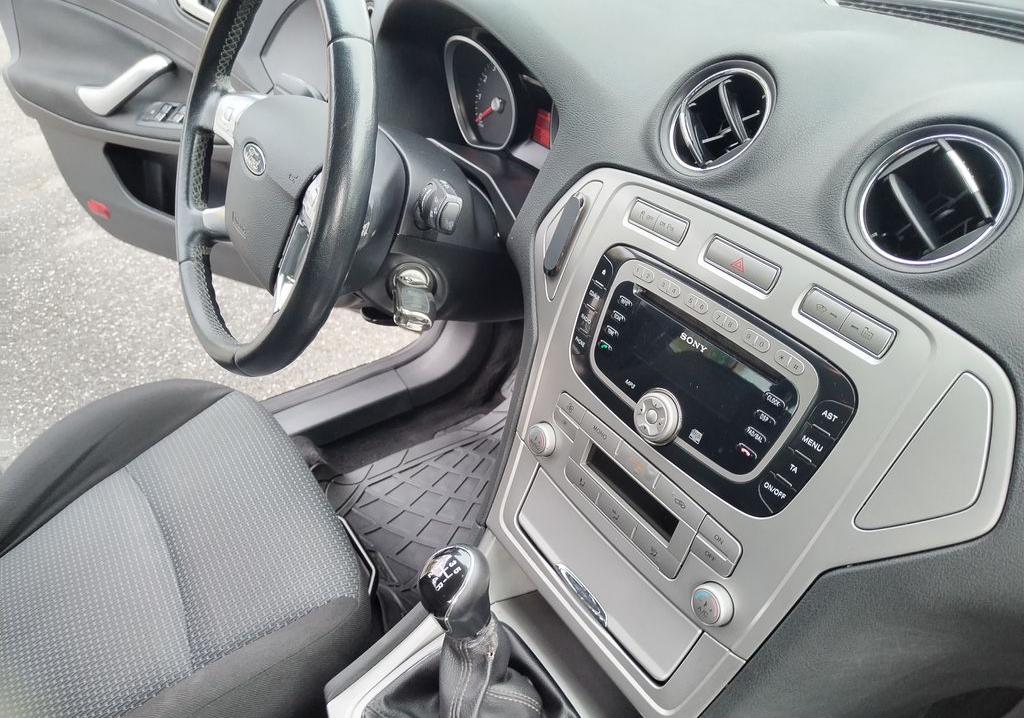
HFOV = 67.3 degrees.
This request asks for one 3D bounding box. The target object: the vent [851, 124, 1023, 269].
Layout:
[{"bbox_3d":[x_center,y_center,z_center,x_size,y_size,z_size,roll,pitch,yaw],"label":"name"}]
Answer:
[{"bbox_3d":[0.234,-0.087,0.426,0.032,0.085,0.085,22,14,-44],"label":"vent"}]

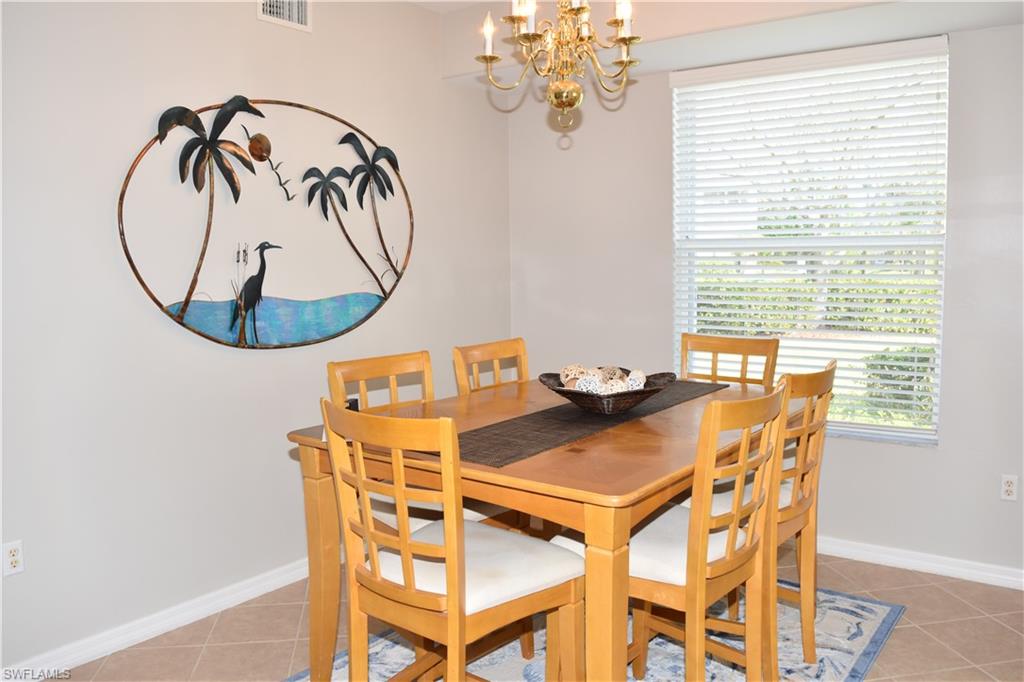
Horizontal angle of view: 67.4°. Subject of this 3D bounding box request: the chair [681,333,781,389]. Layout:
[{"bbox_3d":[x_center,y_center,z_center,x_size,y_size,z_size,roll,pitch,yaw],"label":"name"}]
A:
[{"bbox_3d":[0.819,0.530,3.280,0.530,1.072,0.520,4,7,38],"label":"chair"}]

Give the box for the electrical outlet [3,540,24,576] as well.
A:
[{"bbox_3d":[-1.588,0.692,2.445,0.008,0.113,0.070,3,7,36],"label":"electrical outlet"}]

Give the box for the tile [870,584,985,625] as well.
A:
[{"bbox_3d":[1.665,1.061,3.082,0.332,0.010,0.332,-1,5,-8],"label":"tile"}]

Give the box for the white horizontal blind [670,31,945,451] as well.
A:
[{"bbox_3d":[1.331,-0.480,3.588,1.270,1.680,0.070,3,7,36],"label":"white horizontal blind"}]

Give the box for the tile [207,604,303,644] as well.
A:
[{"bbox_3d":[-0.985,1.101,2.975,0.332,0.010,0.332,-1,5,-8],"label":"tile"}]

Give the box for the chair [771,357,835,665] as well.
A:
[{"bbox_3d":[0.729,0.599,2.526,0.520,1.072,0.530,4,7,40],"label":"chair"}]

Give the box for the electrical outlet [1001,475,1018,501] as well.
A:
[{"bbox_3d":[2.065,0.609,3.186,0.070,0.113,0.008,3,7,36],"label":"electrical outlet"}]

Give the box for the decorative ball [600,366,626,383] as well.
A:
[{"bbox_3d":[0.346,0.125,2.631,0.083,0.080,0.083,3,7,36],"label":"decorative ball"}]

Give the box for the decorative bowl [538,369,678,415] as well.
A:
[{"bbox_3d":[0.326,0.164,2.581,0.360,0.108,0.360,-5,7,-42],"label":"decorative bowl"}]

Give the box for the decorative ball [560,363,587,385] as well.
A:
[{"bbox_3d":[0.234,0.134,2.900,0.100,0.100,0.100,0,5,0],"label":"decorative ball"}]

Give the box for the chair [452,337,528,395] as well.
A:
[{"bbox_3d":[0.114,0.551,3.140,0.520,1.072,0.530,3,6,33],"label":"chair"}]

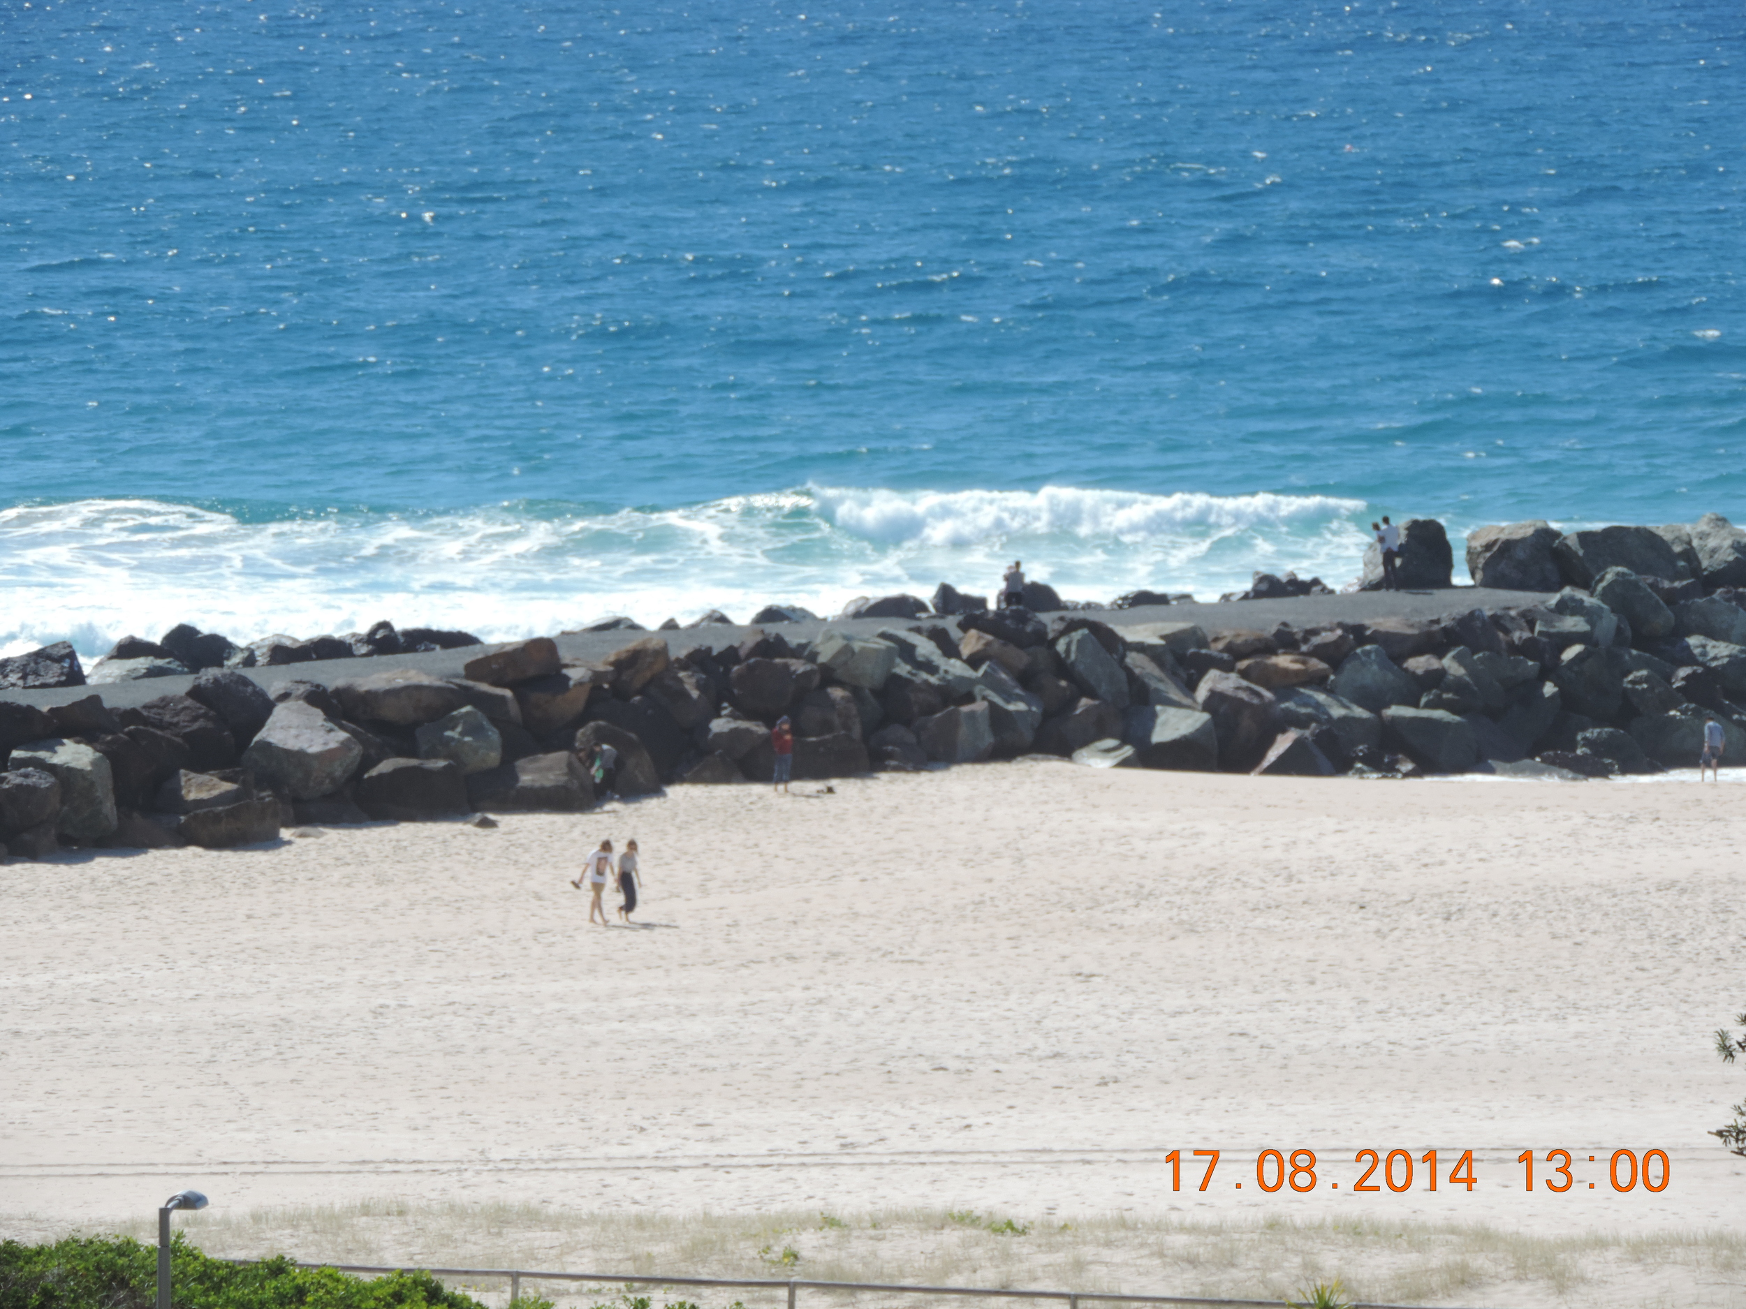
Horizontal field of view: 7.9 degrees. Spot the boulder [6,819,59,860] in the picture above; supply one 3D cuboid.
[{"bbox_3d":[-17.538,3.875,263.400,1.083,0.787,0.974,0,5,0],"label":"boulder"}]

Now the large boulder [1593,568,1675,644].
[{"bbox_3d":[17.972,-1.144,298.000,1.930,1.720,1.600,0,4,0],"label":"large boulder"}]

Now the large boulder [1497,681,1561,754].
[{"bbox_3d":[15.193,1.453,292.000,1.480,1.670,1.500,0,5,0],"label":"large boulder"}]

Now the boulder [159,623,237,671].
[{"bbox_3d":[-14.684,-0.148,274.500,1.720,0.960,1.400,0,4,0],"label":"boulder"}]

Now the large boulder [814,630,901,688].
[{"bbox_3d":[-0.379,0.121,280.000,1.940,1.210,1.600,0,4,0],"label":"large boulder"}]

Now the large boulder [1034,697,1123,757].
[{"bbox_3d":[4.689,1.667,288.000,2.060,1.370,1.600,0,5,0],"label":"large boulder"}]

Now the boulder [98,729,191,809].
[{"bbox_3d":[-15.423,2.393,266.500,1.932,1.689,1.738,0,5,0],"label":"boulder"}]

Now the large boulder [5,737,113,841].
[{"bbox_3d":[-17.171,2.874,267.000,2.253,2.029,1.800,0,4,0],"label":"large boulder"}]

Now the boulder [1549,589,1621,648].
[{"bbox_3d":[16.997,-0.830,301.000,1.726,1.349,1.400,0,4,0],"label":"boulder"}]

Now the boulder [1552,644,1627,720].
[{"bbox_3d":[16.657,0.650,293.300,1.750,1.780,1.700,0,5,0],"label":"boulder"}]

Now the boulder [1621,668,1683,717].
[{"bbox_3d":[18.397,0.981,297.321,1.404,1.248,1.365,0,4,0],"label":"boulder"}]

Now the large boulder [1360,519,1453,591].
[{"bbox_3d":[13.088,-2.444,309.432,2.175,1.721,1.995,0,4,0],"label":"large boulder"}]

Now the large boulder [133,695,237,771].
[{"bbox_3d":[-14.611,1.667,268.000,2.232,1.552,1.786,0,5,0],"label":"large boulder"}]

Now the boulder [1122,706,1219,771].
[{"bbox_3d":[6.736,1.947,285.640,2.128,1.529,1.859,0,4,0],"label":"boulder"}]

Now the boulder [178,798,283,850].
[{"bbox_3d":[-13.582,3.568,266.000,2.216,1.038,1.400,0,4,0],"label":"boulder"}]

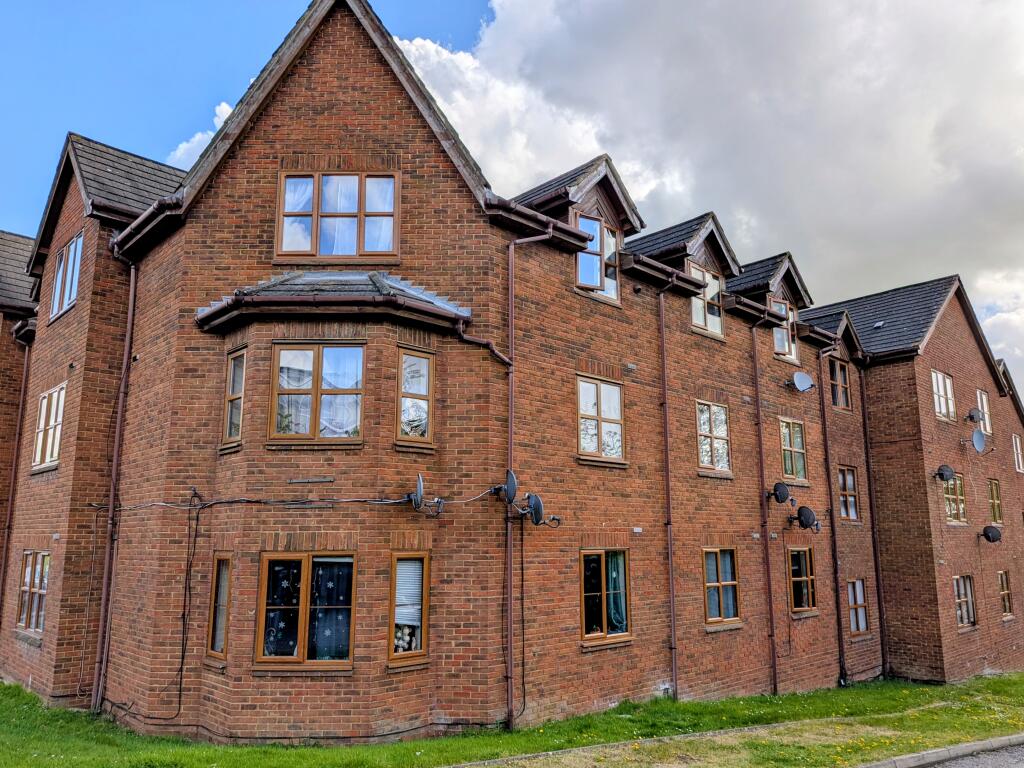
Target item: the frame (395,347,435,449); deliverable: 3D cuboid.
[{"bbox_3d":[-1.241,0.160,9.140,0.578,1.215,0.120,10,-15,-42],"label":"frame"}]

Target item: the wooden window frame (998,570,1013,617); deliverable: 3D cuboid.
[{"bbox_3d":[13.935,5.908,20.042,0.870,1.220,0.100,10,-15,-40],"label":"wooden window frame"}]

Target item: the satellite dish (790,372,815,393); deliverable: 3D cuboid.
[{"bbox_3d":[6.183,-0.032,15.111,0.420,0.420,0.280,7,-14,-29],"label":"satellite dish"}]

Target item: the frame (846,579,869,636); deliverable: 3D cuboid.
[{"bbox_3d":[8.063,5.177,16.529,0.950,1.230,0.100,10,-15,-40],"label":"frame"}]

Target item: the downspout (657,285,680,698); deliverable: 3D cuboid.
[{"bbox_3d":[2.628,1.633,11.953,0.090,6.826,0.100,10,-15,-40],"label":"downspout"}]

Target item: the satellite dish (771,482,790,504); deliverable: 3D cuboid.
[{"bbox_3d":[5.118,2.083,13.509,0.200,0.430,0.430,5,-12,-23],"label":"satellite dish"}]

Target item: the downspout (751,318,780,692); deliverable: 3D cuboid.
[{"bbox_3d":[4.925,2.159,13.572,0.130,7.113,0.330,10,-15,-40],"label":"downspout"}]

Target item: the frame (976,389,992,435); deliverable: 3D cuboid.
[{"bbox_3d":[14.646,0.870,21.980,1.091,1.329,0.120,10,-15,-41],"label":"frame"}]

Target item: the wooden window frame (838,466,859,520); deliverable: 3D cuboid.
[{"bbox_3d":[8.104,2.635,17.080,0.990,1.250,0.100,10,-15,-40],"label":"wooden window frame"}]

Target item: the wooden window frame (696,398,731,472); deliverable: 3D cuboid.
[{"bbox_3d":[3.654,0.944,12.923,1.015,1.199,0.120,10,-15,-40],"label":"wooden window frame"}]

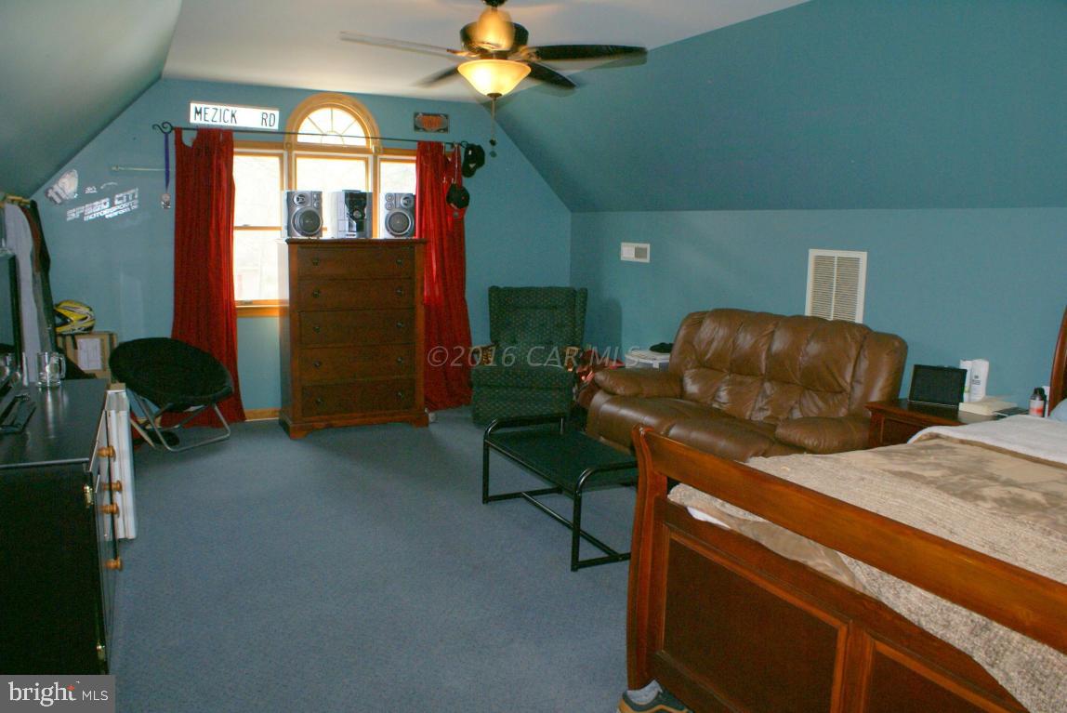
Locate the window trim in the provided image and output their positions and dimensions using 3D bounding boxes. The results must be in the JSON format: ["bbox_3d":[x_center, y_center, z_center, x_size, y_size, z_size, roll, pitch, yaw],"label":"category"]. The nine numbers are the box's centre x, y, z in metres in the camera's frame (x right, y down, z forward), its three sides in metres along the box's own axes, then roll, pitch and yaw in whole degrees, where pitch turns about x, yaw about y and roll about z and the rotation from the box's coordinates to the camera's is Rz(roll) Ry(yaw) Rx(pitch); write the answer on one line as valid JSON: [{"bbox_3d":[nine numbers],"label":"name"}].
[{"bbox_3d":[-1.535,-1.181,6.276,2.002,1.683,0.080,-5,11,-29],"label":"window trim"}]

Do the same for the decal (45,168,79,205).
[{"bbox_3d":[-3.160,-1.136,5.371,0.189,0.230,0.010,-5,11,-29],"label":"decal"}]

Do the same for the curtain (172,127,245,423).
[{"bbox_3d":[-2.388,-0.534,5.785,0.520,2.150,0.140,-4,11,-26],"label":"curtain"}]

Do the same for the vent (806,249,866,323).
[{"bbox_3d":[1.815,-0.351,4.849,0.020,0.570,0.430,-5,11,-29],"label":"vent"}]

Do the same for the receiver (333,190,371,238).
[{"bbox_3d":[-1.329,-1.027,5.827,0.235,0.335,0.330,-4,10,-23],"label":"receiver"}]

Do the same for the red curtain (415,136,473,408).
[{"bbox_3d":[-0.729,-0.640,6.586,0.500,2.150,0.140,-4,11,-26],"label":"red curtain"}]

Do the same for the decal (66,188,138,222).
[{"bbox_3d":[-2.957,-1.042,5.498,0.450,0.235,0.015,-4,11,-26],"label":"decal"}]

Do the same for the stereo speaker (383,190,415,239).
[{"bbox_3d":[-1.006,-1.041,5.969,0.220,0.320,0.260,-3,10,-20],"label":"stereo speaker"}]

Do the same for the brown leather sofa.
[{"bbox_3d":[1.134,0.304,4.603,0.860,1.020,1.800,-4,11,-26],"label":"brown leather sofa"}]

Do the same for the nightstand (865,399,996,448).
[{"bbox_3d":[2.045,0.592,3.921,0.439,0.647,0.647,-5,11,-29],"label":"nightstand"}]

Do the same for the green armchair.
[{"bbox_3d":[-0.013,-0.031,6.450,0.820,1.020,0.860,2,10,4],"label":"green armchair"}]

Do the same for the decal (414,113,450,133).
[{"bbox_3d":[-0.809,-1.868,6.412,0.295,0.148,0.015,-4,11,-26],"label":"decal"}]

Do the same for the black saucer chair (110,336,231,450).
[{"bbox_3d":[-2.472,0.245,5.521,0.740,0.700,0.790,7,11,31],"label":"black saucer chair"}]

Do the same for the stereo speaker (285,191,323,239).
[{"bbox_3d":[-1.634,-1.000,5.684,0.235,0.325,0.260,-4,10,-23],"label":"stereo speaker"}]

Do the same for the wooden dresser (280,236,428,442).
[{"bbox_3d":[-1.351,-0.167,5.973,1.000,1.390,0.500,-4,11,-26],"label":"wooden dresser"}]

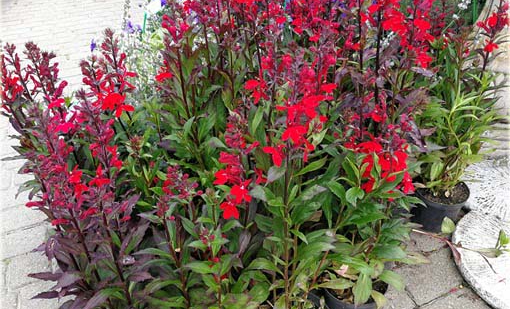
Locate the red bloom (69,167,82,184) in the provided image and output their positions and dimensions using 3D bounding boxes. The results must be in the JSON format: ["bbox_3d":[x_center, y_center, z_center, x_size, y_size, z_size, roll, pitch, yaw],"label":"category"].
[{"bbox_3d":[-0.419,0.049,0.930,0.034,0.034,0.027,0,34,0],"label":"red bloom"}]

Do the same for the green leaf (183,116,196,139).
[{"bbox_3d":[-0.193,-0.079,1.170,0.040,0.060,0.040,-1,34,0],"label":"green leaf"}]

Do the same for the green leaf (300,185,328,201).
[{"bbox_3d":[0.116,0.077,0.790,0.051,0.022,0.030,-1,34,0],"label":"green leaf"}]

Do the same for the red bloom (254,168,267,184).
[{"bbox_3d":[0.013,0.049,0.920,0.028,0.030,0.026,-7,35,-8],"label":"red bloom"}]

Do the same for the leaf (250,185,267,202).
[{"bbox_3d":[0.007,0.077,0.790,0.033,0.022,0.032,-1,34,0],"label":"leaf"}]

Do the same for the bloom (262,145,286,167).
[{"bbox_3d":[0.038,0.004,0.829,0.045,0.041,0.032,0,34,0],"label":"bloom"}]

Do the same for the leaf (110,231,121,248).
[{"bbox_3d":[-0.284,0.173,0.810,0.021,0.030,0.022,-1,34,0],"label":"leaf"}]

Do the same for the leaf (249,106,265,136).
[{"bbox_3d":[0.004,-0.090,1.053,0.043,0.075,0.030,0,34,0],"label":"leaf"}]

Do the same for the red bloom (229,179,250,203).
[{"bbox_3d":[-0.032,0.081,0.868,0.043,0.045,0.032,0,34,0],"label":"red bloom"}]

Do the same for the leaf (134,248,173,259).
[{"bbox_3d":[-0.250,0.244,0.980,0.092,0.024,0.027,0,34,0],"label":"leaf"}]

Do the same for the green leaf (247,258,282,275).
[{"bbox_3d":[0.023,0.274,0.974,0.090,0.032,0.036,0,34,0],"label":"green leaf"}]

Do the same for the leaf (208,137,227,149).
[{"bbox_3d":[-0.099,-0.029,1.050,0.047,0.023,0.032,-1,34,0],"label":"leaf"}]

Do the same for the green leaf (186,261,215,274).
[{"bbox_3d":[-0.127,0.262,0.924,0.065,0.022,0.026,0,34,0],"label":"green leaf"}]

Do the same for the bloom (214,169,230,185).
[{"bbox_3d":[-0.073,0.051,0.890,0.034,0.029,0.030,17,38,24],"label":"bloom"}]

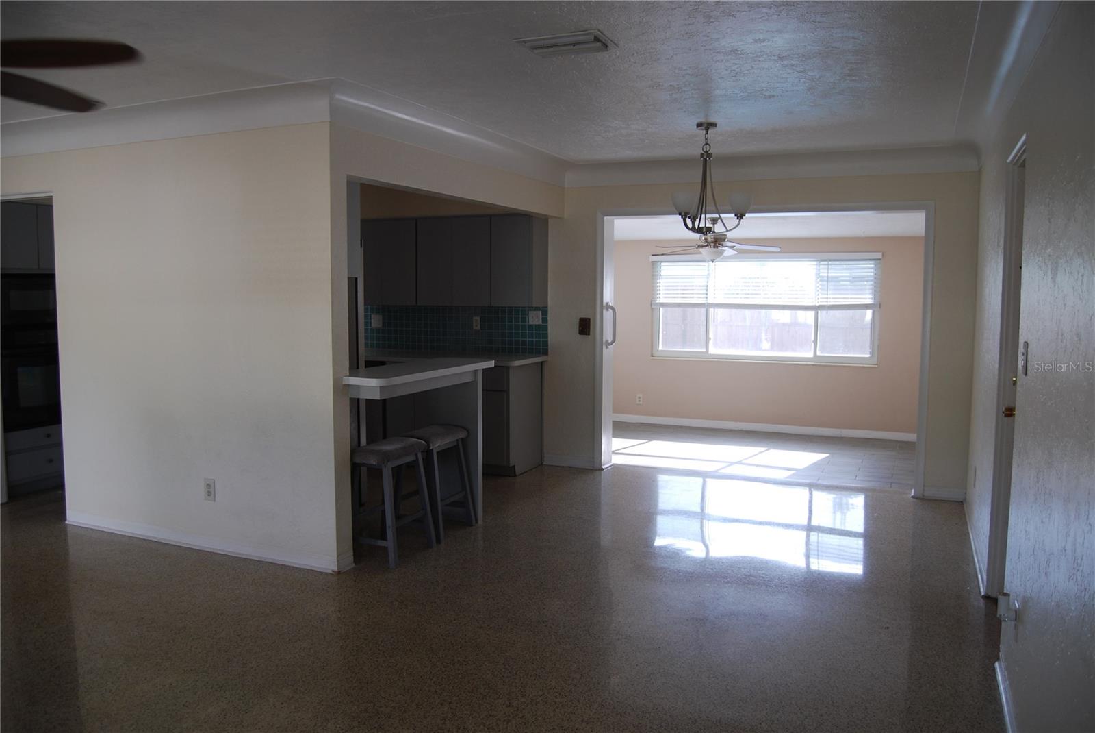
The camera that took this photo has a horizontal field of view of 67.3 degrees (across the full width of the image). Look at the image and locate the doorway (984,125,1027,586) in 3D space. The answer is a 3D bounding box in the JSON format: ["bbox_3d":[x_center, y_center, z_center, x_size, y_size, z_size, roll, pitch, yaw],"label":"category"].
[{"bbox_3d":[2.001,0.119,3.461,0.130,2.058,0.826,3,6,24],"label":"doorway"}]

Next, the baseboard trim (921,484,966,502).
[{"bbox_3d":[2.774,0.893,5.700,0.265,0.095,0.020,2,6,22],"label":"baseboard trim"}]

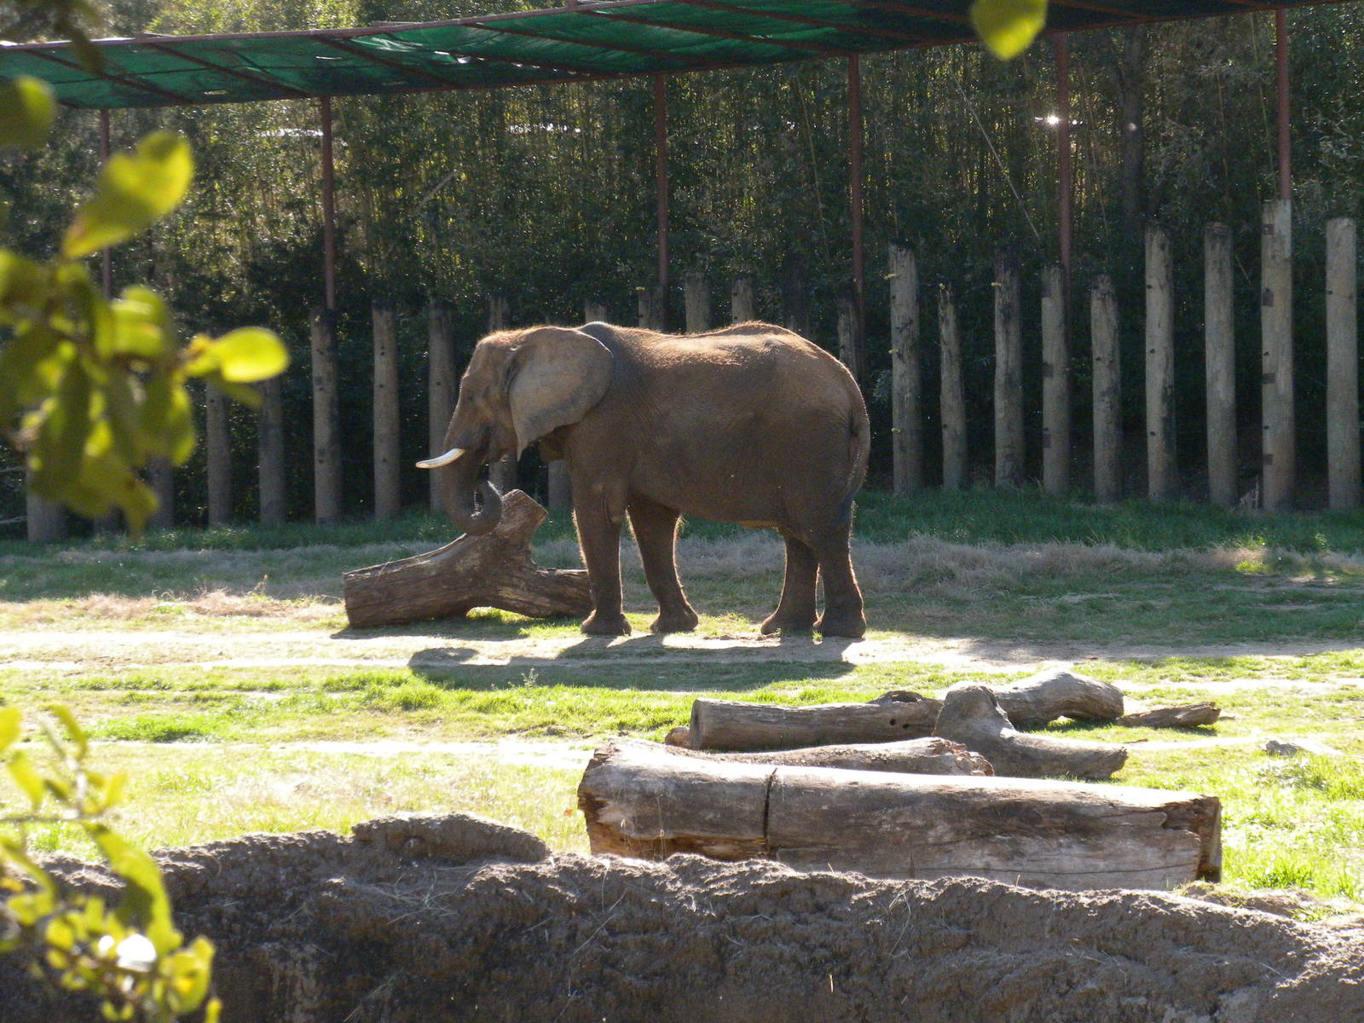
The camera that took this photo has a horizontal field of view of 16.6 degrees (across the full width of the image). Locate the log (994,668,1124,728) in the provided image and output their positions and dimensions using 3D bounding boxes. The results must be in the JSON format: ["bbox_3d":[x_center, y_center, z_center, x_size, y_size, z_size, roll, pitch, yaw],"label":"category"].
[{"bbox_3d":[2.516,1.244,31.986,1.000,0.370,0.400,-1,4,2],"label":"log"}]

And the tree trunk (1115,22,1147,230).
[{"bbox_3d":[5.347,-3.568,55.762,0.330,6.200,0.330,-1,4,0],"label":"tree trunk"}]

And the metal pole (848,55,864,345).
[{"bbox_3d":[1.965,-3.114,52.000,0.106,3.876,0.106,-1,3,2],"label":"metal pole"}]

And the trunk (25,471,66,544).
[{"bbox_3d":[-6.677,-0.909,49.108,0.360,2.400,0.360,-1,4,0],"label":"trunk"}]

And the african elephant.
[{"bbox_3d":[-0.309,-0.270,38.303,3.550,2.530,1.320,0,5,14],"label":"african elephant"}]

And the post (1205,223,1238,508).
[{"bbox_3d":[5.574,-1.499,48.500,0.314,2.921,0.314,-1,3,7],"label":"post"}]

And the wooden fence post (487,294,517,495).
[{"bbox_3d":[-1.984,-1.188,51.709,0.310,2.370,0.310,-1,4,0],"label":"wooden fence post"}]

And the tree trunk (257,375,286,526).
[{"bbox_3d":[-5.112,-0.964,58.500,0.300,2.250,0.300,-1,3,0],"label":"tree trunk"}]

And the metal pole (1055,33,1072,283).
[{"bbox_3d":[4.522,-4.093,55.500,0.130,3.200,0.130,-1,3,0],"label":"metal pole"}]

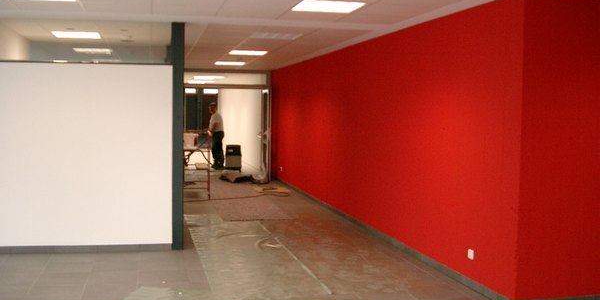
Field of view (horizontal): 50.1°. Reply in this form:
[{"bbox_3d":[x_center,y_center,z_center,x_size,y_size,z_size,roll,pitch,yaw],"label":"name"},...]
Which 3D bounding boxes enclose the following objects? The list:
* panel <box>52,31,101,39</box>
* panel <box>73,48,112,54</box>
[{"bbox_3d":[-2.819,-1.478,8.086,0.600,0.060,0.600,0,4,-13],"label":"panel"},{"bbox_3d":[-3.510,-1.704,10.952,0.594,0.050,0.601,0,4,-13],"label":"panel"}]

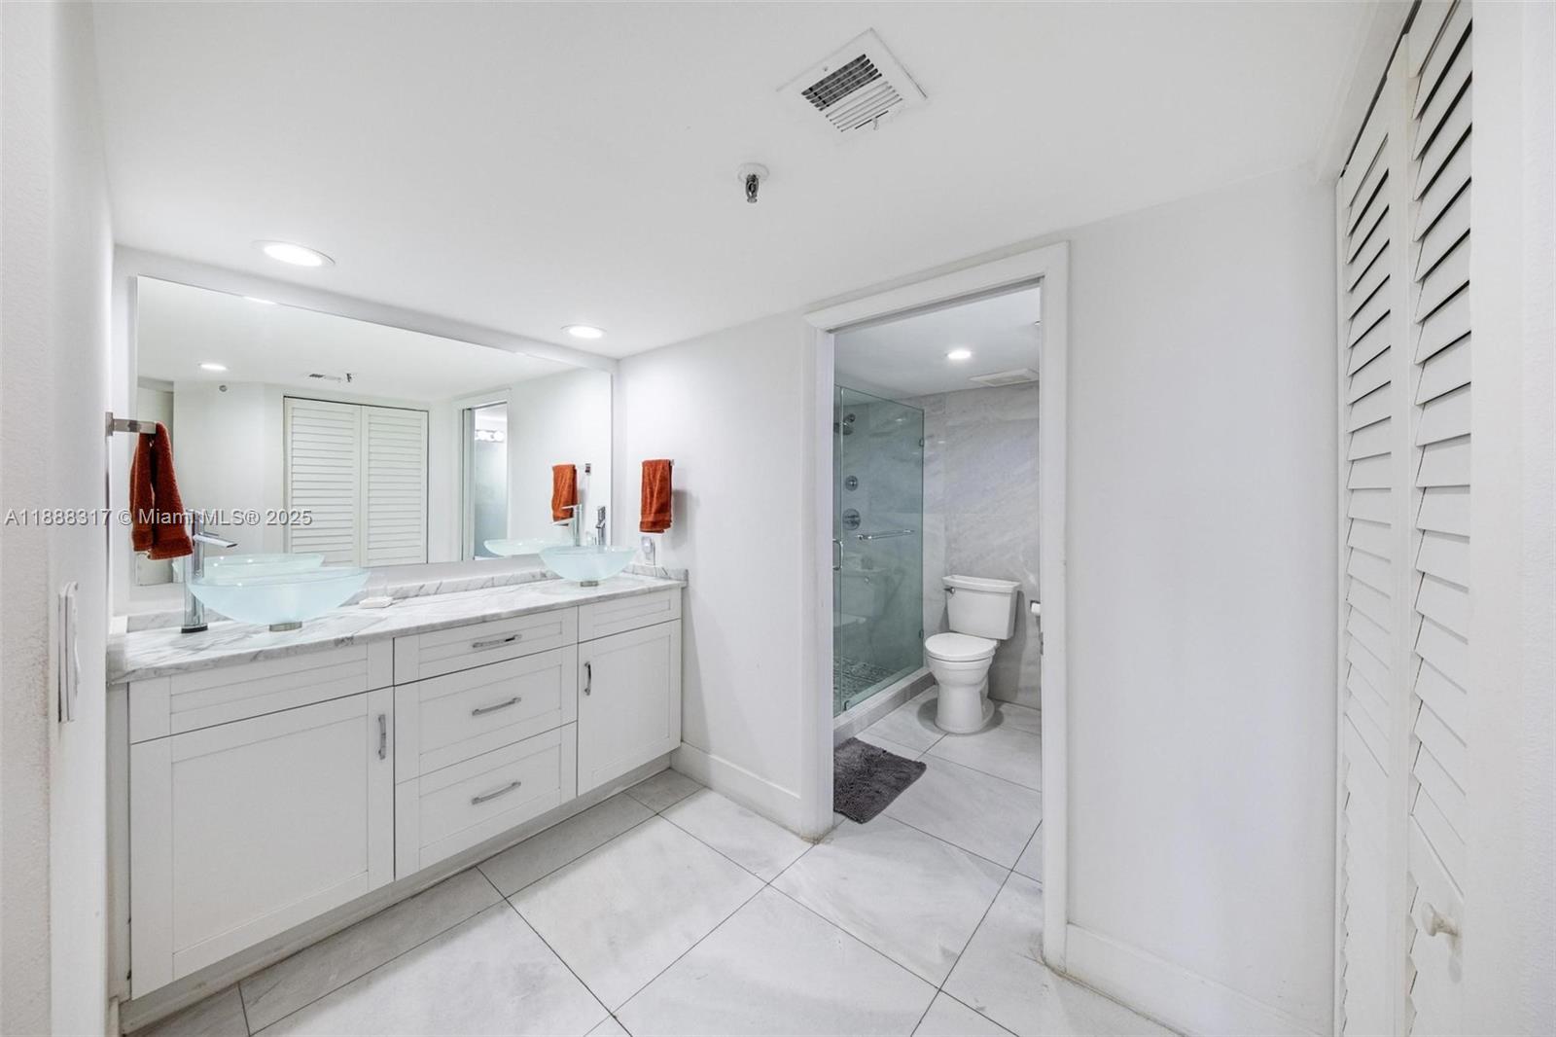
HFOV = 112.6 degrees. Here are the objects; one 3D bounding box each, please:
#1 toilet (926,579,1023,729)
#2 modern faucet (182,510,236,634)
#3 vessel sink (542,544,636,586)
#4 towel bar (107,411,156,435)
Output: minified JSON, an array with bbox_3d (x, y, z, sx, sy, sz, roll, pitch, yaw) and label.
[{"bbox_3d":[1.170,0.819,3.184,0.440,0.790,0.720,2,3,40],"label":"toilet"},{"bbox_3d":[-1.751,0.160,1.595,0.130,0.360,0.052,0,2,-11],"label":"modern faucet"},{"bbox_3d":[-0.892,0.231,2.449,0.420,0.153,0.420,2,3,40],"label":"vessel sink"},{"bbox_3d":[-1.594,-0.220,1.282,0.260,0.058,0.078,2,3,40],"label":"towel bar"}]

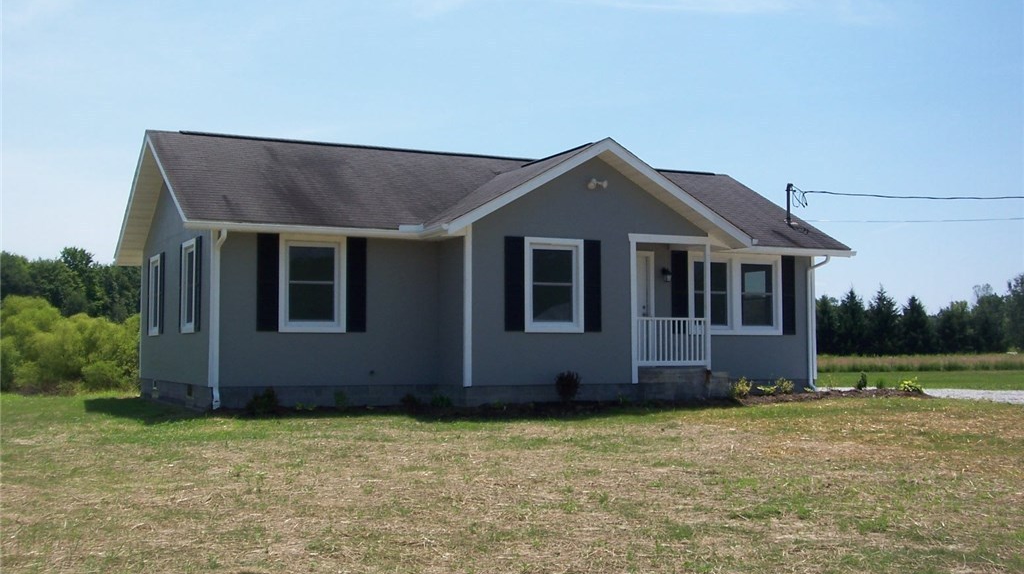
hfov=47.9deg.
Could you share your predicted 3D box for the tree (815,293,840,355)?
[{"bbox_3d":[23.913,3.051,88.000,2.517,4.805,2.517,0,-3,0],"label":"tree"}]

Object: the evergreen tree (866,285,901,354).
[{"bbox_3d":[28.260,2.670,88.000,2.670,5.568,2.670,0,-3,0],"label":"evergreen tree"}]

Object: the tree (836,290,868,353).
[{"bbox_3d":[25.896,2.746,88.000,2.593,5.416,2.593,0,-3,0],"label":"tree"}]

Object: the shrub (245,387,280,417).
[{"bbox_3d":[-4.066,1.874,18.801,0.554,0.473,0.521,1,-4,-26],"label":"shrub"}]

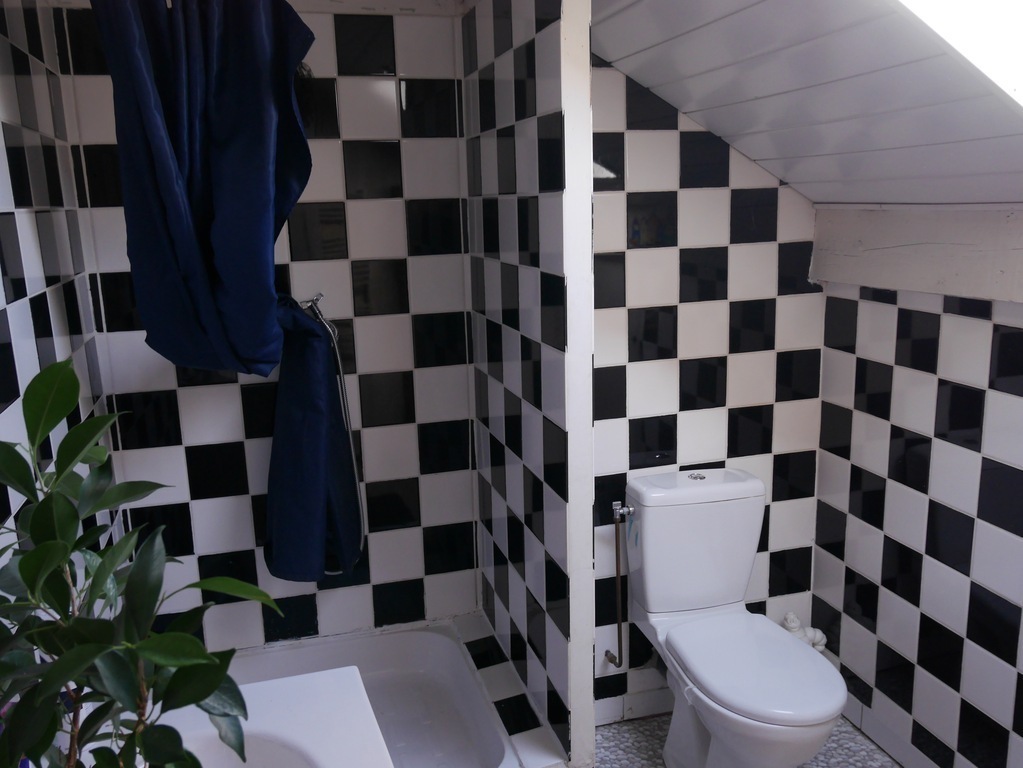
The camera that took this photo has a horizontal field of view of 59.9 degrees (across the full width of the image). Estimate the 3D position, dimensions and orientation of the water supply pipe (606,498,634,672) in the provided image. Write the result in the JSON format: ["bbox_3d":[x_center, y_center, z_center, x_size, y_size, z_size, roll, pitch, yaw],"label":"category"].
[{"bbox_3d":[0.300,0.548,2.462,0.065,0.486,0.097,-5,12,-15],"label":"water supply pipe"}]

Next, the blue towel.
[{"bbox_3d":[-0.531,0.151,2.293,0.255,0.742,0.134,-5,12,-14],"label":"blue towel"}]

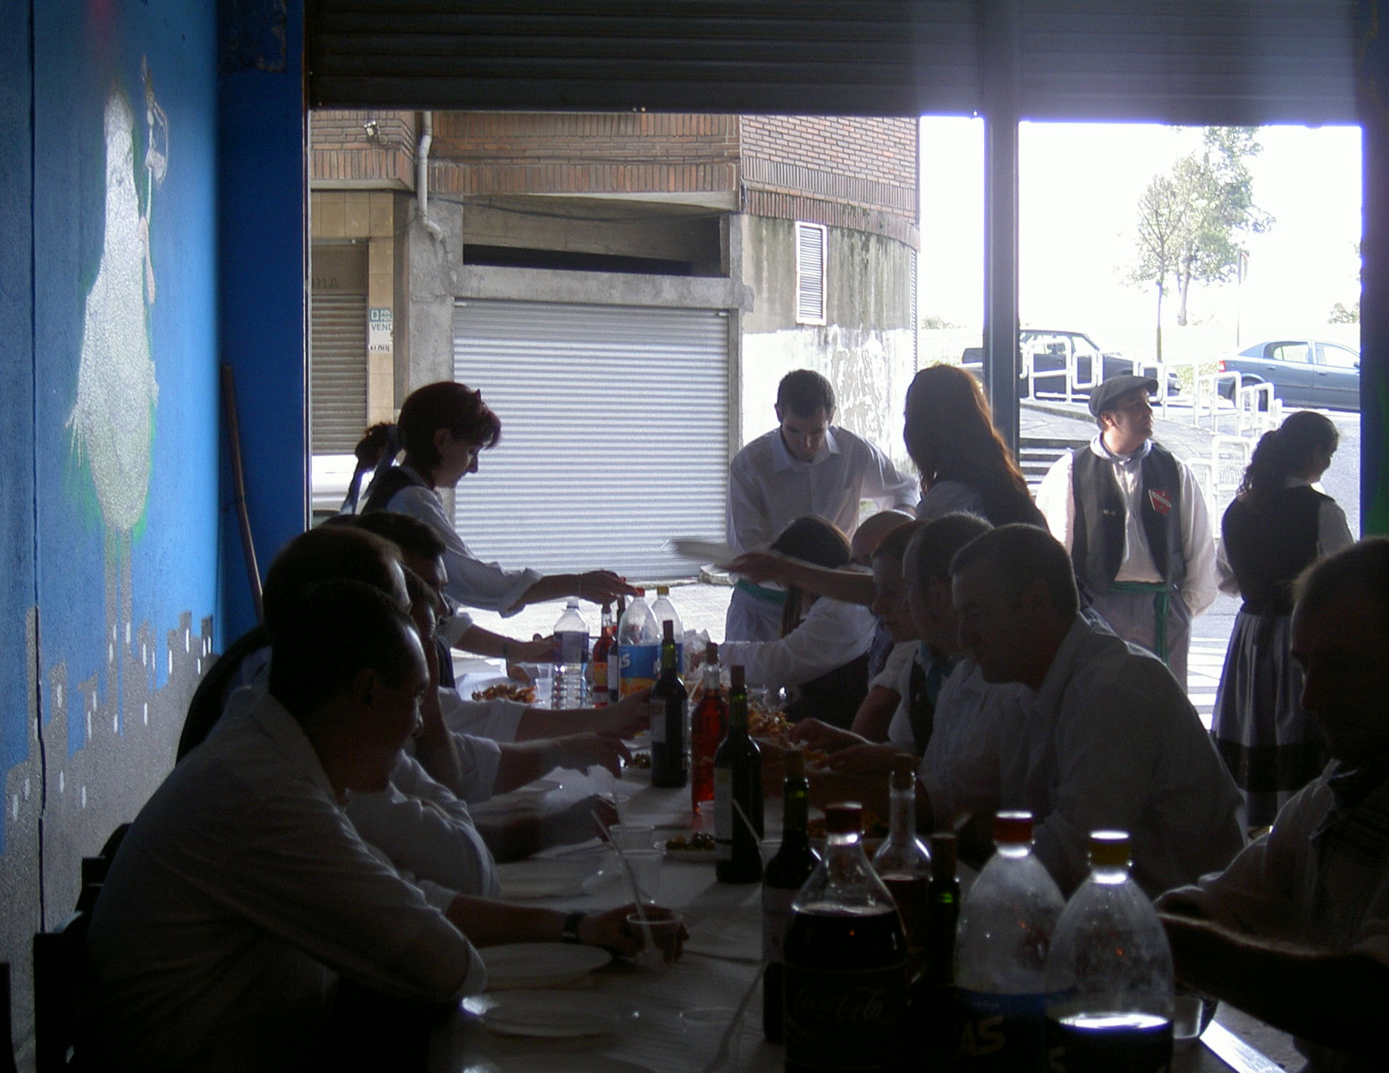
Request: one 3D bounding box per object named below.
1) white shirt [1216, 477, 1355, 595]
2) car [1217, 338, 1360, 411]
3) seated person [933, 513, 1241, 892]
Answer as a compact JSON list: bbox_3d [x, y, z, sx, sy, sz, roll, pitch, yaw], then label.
[{"bbox_3d":[2.242,0.011,8.620,0.470,0.460,0.290,1,2,27],"label":"white shirt"},{"bbox_3d":[12.025,-2.977,43.400,4.280,1.420,1.710,5,3,14],"label":"car"},{"bbox_3d":[0.541,0.638,3.372,0.680,1.310,0.520,0,2,-5],"label":"seated person"}]

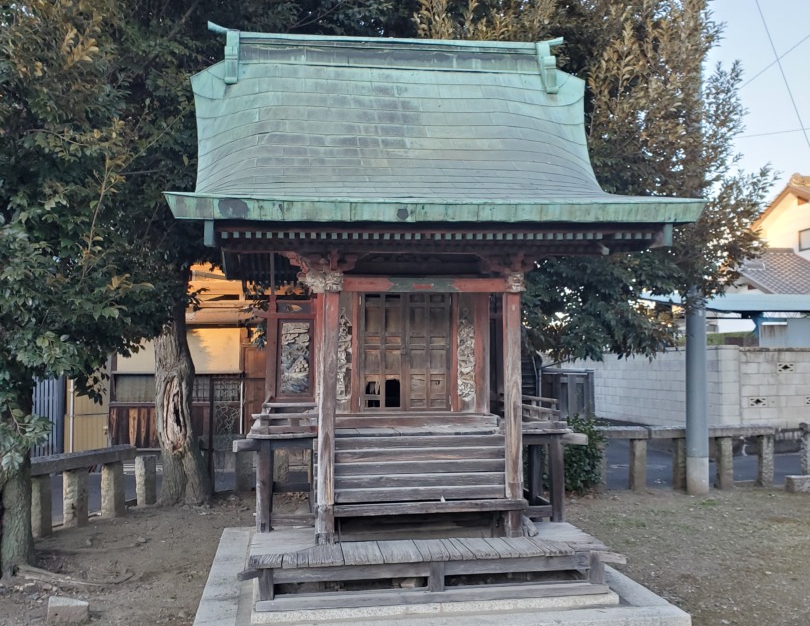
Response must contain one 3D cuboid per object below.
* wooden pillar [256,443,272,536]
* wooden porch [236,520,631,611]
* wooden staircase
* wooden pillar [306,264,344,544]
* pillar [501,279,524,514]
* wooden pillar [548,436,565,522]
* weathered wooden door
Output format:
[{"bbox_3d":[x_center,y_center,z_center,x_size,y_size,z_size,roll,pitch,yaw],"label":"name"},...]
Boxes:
[{"bbox_3d":[-0.699,0.861,4.046,0.070,0.450,0.071,0,-4,-9],"label":"wooden pillar"},{"bbox_3d":[0.085,1.135,3.758,1.621,0.187,0.853,0,-4,-9],"label":"wooden porch"},{"bbox_3d":[0.062,0.827,3.984,1.005,0.475,0.404,0,-4,-9],"label":"wooden staircase"},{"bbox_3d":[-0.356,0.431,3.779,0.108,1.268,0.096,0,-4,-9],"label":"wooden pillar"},{"bbox_3d":[0.528,0.445,3.930,0.084,1.258,0.081,0,-4,-9],"label":"pillar"},{"bbox_3d":[0.794,0.874,4.285,0.067,0.450,0.071,0,-4,-9],"label":"wooden pillar"},{"bbox_3d":[0.002,0.205,4.451,0.501,0.654,0.045,0,-4,-9],"label":"weathered wooden door"}]

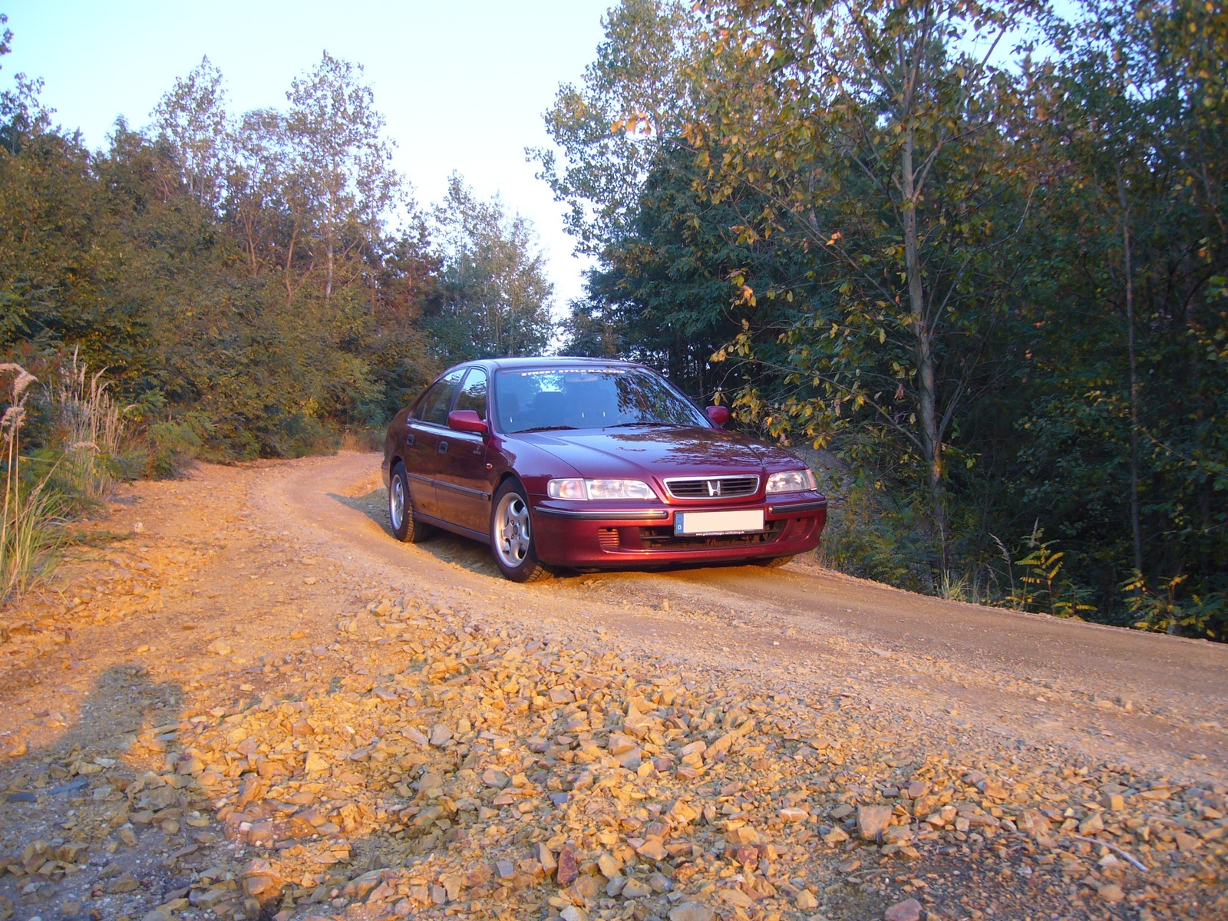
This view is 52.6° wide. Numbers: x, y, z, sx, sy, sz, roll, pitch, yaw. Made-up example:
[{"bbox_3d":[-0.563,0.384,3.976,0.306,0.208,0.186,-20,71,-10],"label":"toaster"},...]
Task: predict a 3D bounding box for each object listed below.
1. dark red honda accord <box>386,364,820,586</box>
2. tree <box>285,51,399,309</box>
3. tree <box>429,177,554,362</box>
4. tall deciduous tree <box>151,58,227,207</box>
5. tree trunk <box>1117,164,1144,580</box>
[{"bbox_3d":[-0.374,-0.053,8.598,1.750,1.370,4.680,-2,3,-23],"label":"dark red honda accord"},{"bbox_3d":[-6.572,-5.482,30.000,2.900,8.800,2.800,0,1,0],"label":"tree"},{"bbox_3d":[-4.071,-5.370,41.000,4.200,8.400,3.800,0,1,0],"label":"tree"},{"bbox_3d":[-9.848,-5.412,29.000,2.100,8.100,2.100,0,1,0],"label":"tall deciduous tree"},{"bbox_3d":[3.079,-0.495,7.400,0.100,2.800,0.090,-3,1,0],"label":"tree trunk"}]

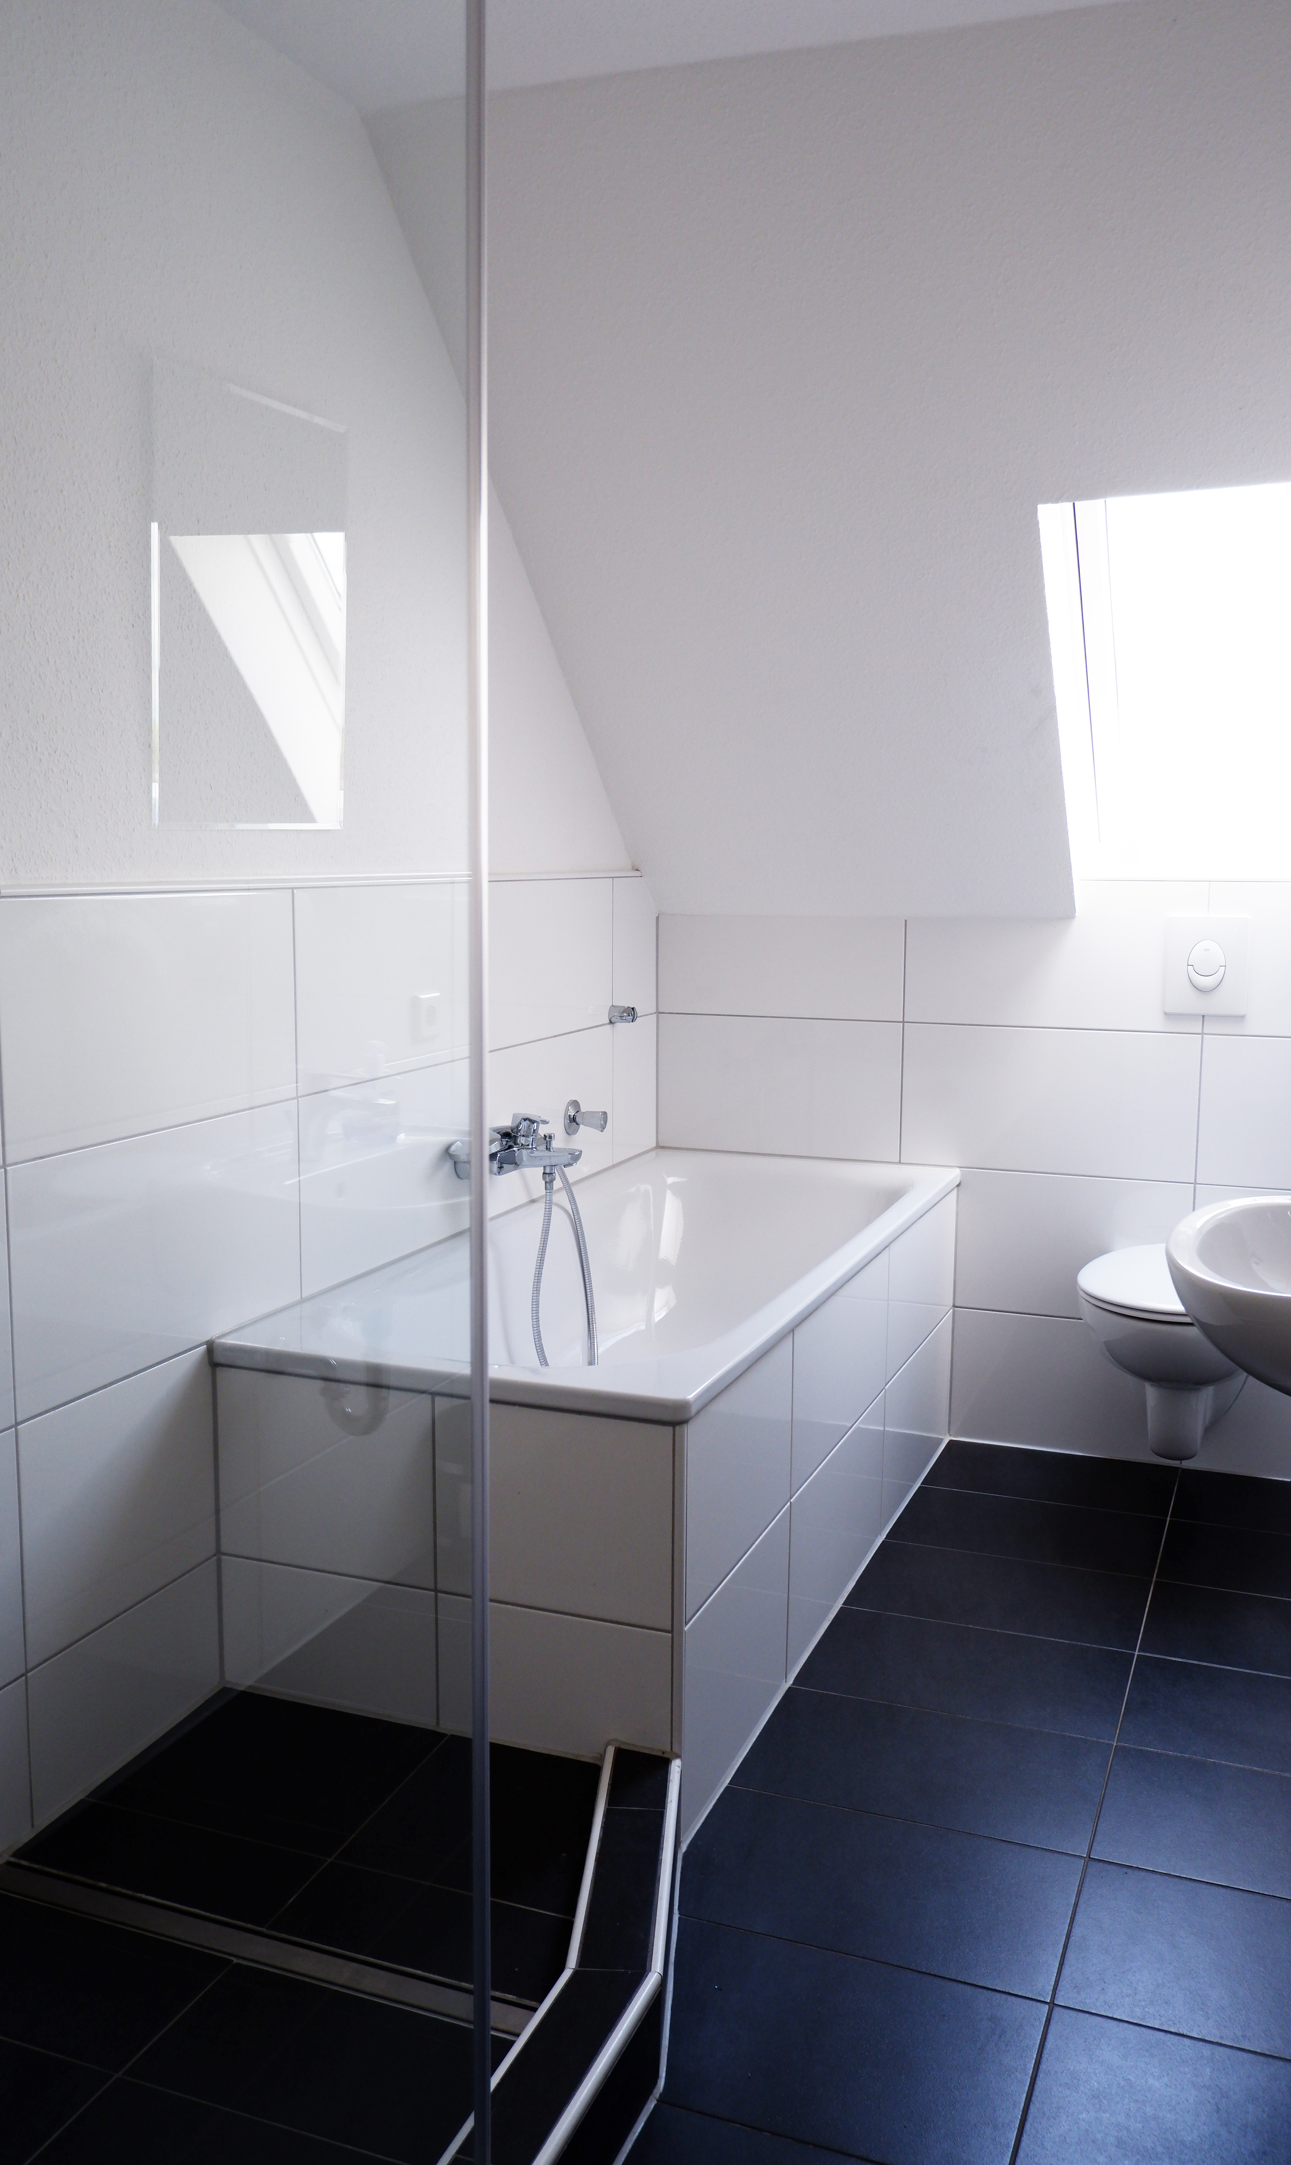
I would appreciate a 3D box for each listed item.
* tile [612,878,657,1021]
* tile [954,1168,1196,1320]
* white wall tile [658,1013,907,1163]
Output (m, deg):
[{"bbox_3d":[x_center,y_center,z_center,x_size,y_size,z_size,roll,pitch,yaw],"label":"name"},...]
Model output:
[{"bbox_3d":[-0.026,-0.292,3.590,0.010,0.303,0.250,3,8,22],"label":"tile"},{"bbox_3d":[0.899,0.348,3.436,0.485,0.306,0.010,3,8,22],"label":"tile"},{"bbox_3d":[0.296,0.010,3.636,0.569,0.308,0.012,3,8,22],"label":"white wall tile"}]

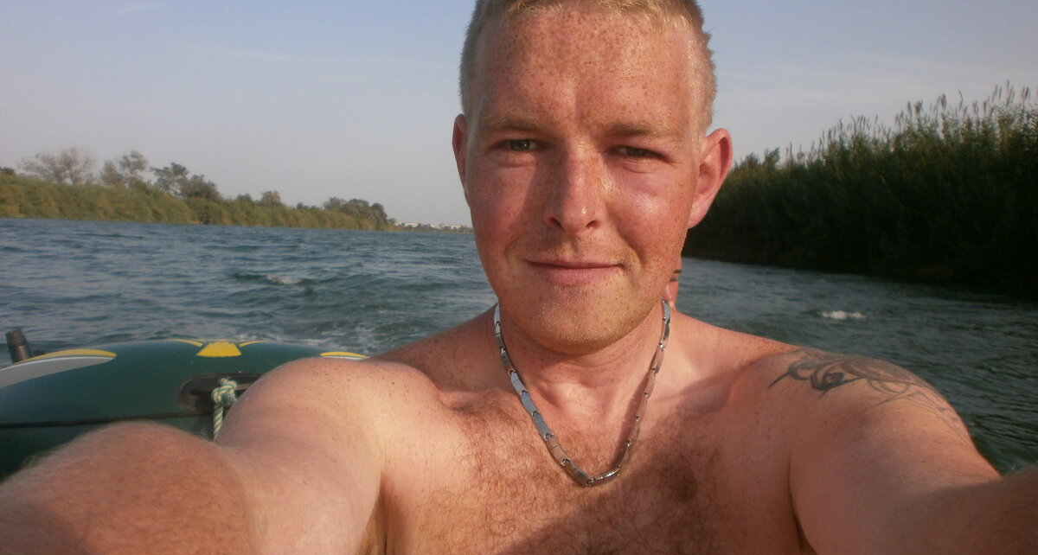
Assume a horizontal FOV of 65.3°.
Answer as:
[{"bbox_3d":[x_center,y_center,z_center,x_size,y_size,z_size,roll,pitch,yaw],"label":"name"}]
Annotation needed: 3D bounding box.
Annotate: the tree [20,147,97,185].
[{"bbox_3d":[-48.400,-10.400,85.000,7.600,6.600,7.000,3,3,0],"label":"tree"}]

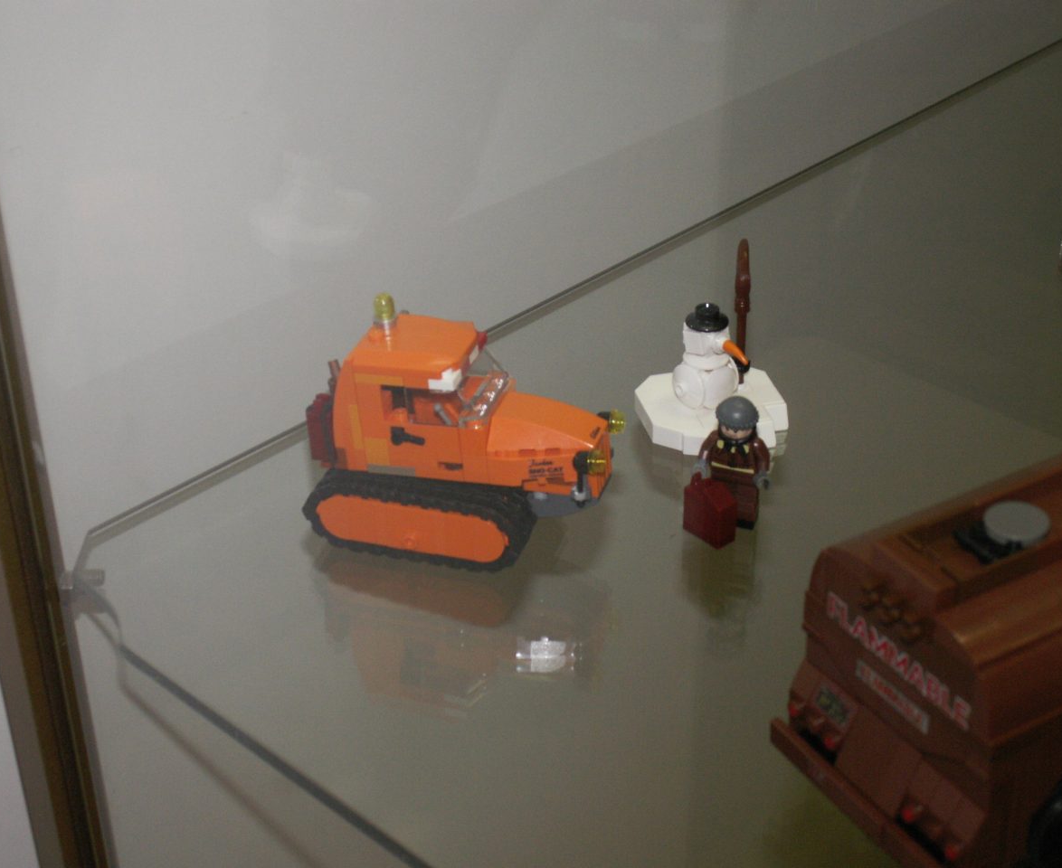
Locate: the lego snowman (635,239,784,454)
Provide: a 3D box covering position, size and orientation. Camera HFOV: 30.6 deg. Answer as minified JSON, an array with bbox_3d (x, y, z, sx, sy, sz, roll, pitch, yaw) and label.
[{"bbox_3d":[0.062,-0.032,0.647,0.052,0.062,0.052,-26,40,-34],"label":"lego snowman"}]

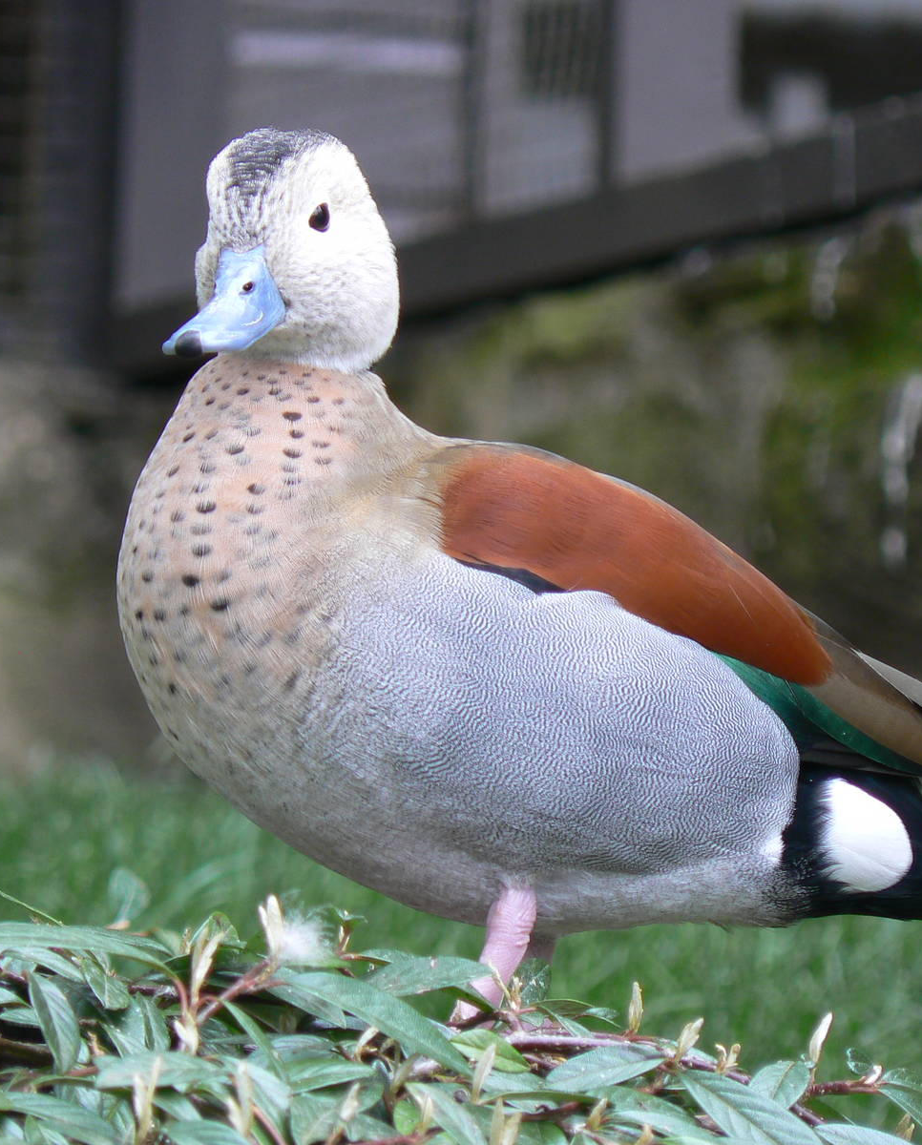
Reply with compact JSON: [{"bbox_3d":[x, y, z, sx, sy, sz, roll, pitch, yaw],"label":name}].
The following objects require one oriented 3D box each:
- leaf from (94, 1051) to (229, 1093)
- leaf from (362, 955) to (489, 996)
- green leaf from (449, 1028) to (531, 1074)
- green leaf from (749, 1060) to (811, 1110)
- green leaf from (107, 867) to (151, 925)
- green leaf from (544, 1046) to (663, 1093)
[{"bbox_3d":[-0.074,0.124,2.580,0.035,0.004,0.013,-4,41,-17],"label":"leaf"},{"bbox_3d":[-0.008,0.093,2.400,0.030,0.006,0.013,6,32,3],"label":"leaf"},{"bbox_3d":[0.007,0.109,2.380,0.021,0.004,0.012,20,42,18],"label":"green leaf"},{"bbox_3d":[0.072,0.117,2.380,0.013,0.004,0.018,16,53,15],"label":"green leaf"},{"bbox_3d":[-0.079,0.077,2.470,0.011,0.015,0.004,-3,-24,-1],"label":"green leaf"},{"bbox_3d":[0.036,0.126,2.630,0.032,0.004,0.013,-10,44,-18],"label":"green leaf"}]

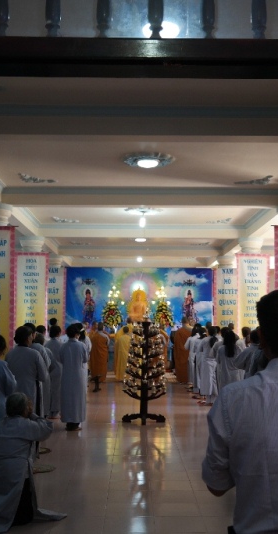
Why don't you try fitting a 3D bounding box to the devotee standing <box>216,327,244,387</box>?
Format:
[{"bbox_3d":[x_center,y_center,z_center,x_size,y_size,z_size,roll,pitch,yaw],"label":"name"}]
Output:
[{"bbox_3d":[1.606,1.839,10.589,0.460,1.530,0.380,0,-6,-6],"label":"devotee standing"}]

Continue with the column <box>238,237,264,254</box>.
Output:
[{"bbox_3d":[2.567,1.099,13.595,0.570,3.590,0.570,0,-5,-1],"label":"column"}]

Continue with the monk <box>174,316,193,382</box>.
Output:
[{"bbox_3d":[1.163,2.170,15.682,0.540,1.690,0.420,0,-5,1],"label":"monk"}]

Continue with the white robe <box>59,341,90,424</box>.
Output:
[{"bbox_3d":[-0.990,1.702,9.025,0.450,1.260,0.340,0,-5,4],"label":"white robe"}]

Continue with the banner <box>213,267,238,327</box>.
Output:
[{"bbox_3d":[2.552,1.203,17.102,0.820,2.450,0.040,0,-5,-1],"label":"banner"}]

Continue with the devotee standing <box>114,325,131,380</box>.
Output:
[{"bbox_3d":[-0.441,2.388,16.544,0.500,1.580,0.400,0,-5,2],"label":"devotee standing"}]

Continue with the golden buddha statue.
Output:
[{"bbox_3d":[-0.033,1.321,20.665,0.760,1.200,0.600,0,-5,-1],"label":"golden buddha statue"}]

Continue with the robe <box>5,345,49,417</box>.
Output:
[{"bbox_3d":[-1.325,1.525,7.072,0.440,1.240,0.360,-1,-6,11],"label":"robe"}]

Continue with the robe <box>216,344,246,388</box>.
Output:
[{"bbox_3d":[1.605,1.904,10.583,0.450,1.160,0.350,0,-6,-6],"label":"robe"}]

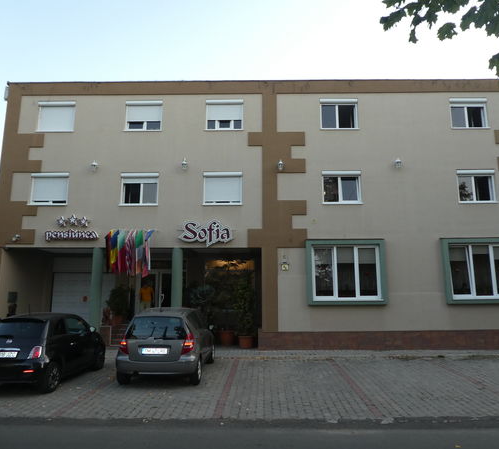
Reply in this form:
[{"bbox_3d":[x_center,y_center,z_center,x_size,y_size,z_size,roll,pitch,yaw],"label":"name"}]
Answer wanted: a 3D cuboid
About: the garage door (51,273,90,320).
[{"bbox_3d":[-6.728,3.180,16.879,2.551,2.400,0.100,0,-10,1],"label":"garage door"}]

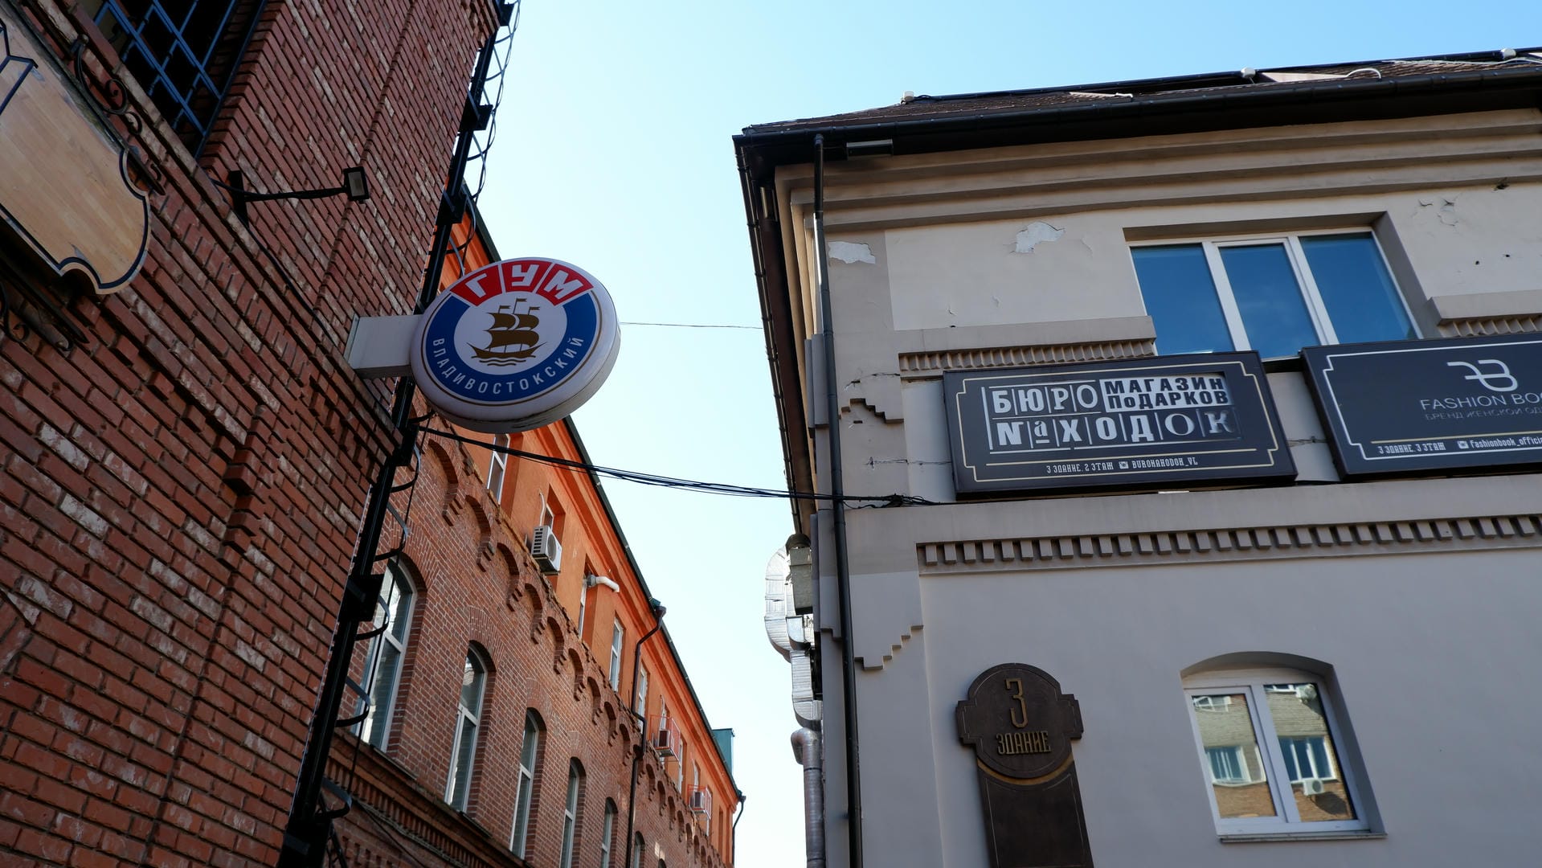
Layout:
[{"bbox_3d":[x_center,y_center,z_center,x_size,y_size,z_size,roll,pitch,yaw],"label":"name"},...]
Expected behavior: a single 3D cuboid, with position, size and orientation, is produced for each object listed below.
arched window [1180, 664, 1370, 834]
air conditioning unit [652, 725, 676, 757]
[{"bbox_3d":[3.375,2.139,6.659,0.969,1.078,0.100,-3,-33,5],"label":"arched window"},{"bbox_3d":[-2.588,7.762,24.592,0.280,0.480,0.740,-3,-33,5],"label":"air conditioning unit"}]

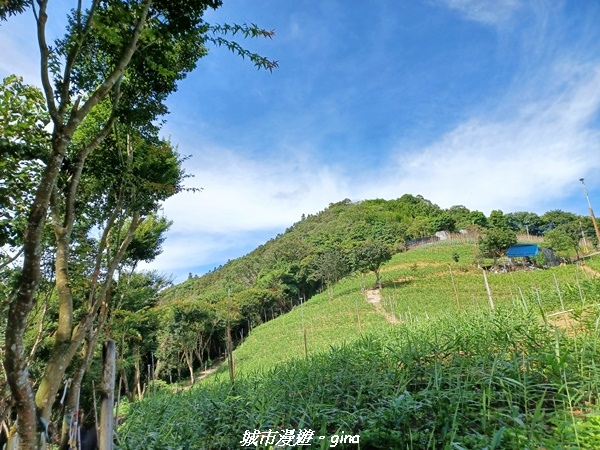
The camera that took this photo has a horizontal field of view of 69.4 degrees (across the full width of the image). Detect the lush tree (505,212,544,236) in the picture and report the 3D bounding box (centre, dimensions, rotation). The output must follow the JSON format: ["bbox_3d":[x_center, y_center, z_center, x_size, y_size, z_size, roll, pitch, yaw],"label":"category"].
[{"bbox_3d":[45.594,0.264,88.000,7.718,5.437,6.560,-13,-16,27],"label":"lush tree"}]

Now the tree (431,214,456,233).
[{"bbox_3d":[28.150,0.059,85.000,4.845,4.110,4.603,-10,-15,18],"label":"tree"}]

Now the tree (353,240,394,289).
[{"bbox_3d":[8.481,4.558,50.000,4.604,5.373,4.604,-8,-14,9],"label":"tree"}]

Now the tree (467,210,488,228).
[{"bbox_3d":[37.278,-0.777,91.000,4.389,4.400,4.389,-11,-15,22],"label":"tree"}]

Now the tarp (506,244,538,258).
[{"bbox_3d":[29.783,3.547,58.000,4.069,1.499,2.523,-9,-15,14],"label":"tarp"}]

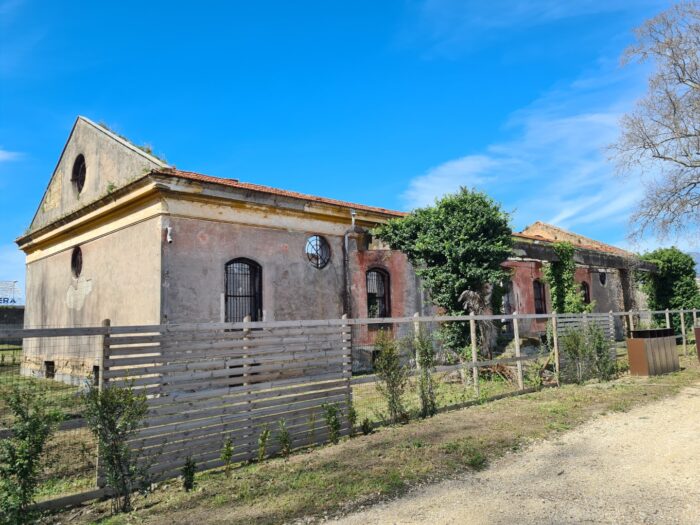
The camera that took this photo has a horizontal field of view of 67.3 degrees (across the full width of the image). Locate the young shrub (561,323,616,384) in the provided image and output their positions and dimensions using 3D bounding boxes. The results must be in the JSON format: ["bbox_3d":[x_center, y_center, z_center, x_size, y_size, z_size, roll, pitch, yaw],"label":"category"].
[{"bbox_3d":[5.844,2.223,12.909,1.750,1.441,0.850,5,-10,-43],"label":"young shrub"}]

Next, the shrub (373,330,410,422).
[{"bbox_3d":[0.625,1.766,8.112,0.539,1.423,0.539,-2,-7,0],"label":"shrub"}]

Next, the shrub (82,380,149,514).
[{"bbox_3d":[-2.135,1.666,4.788,0.583,1.161,0.583,5,-10,-43],"label":"shrub"}]

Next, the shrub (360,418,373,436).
[{"bbox_3d":[0.238,2.379,7.581,0.168,0.252,0.168,-2,-7,0],"label":"shrub"}]

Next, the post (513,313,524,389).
[{"bbox_3d":[3.620,1.909,11.230,0.090,1.676,0.090,5,-10,-43],"label":"post"}]

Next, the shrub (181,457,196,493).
[{"bbox_3d":[-1.623,2.125,5.285,0.156,0.338,0.156,5,-10,-43],"label":"shrub"}]

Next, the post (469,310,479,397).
[{"bbox_3d":[2.407,1.773,10.071,0.090,1.625,0.090,5,-10,-43],"label":"post"}]

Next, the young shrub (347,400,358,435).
[{"bbox_3d":[0.036,2.217,7.477,0.166,0.497,0.166,-2,-7,0],"label":"young shrub"}]

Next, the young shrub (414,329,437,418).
[{"bbox_3d":[1.242,1.819,8.652,0.351,1.455,0.351,-2,-7,0],"label":"young shrub"}]

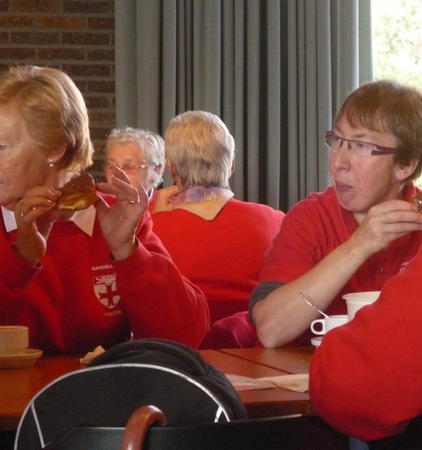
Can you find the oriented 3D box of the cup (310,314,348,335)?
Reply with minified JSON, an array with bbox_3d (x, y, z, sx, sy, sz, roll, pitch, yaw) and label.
[{"bbox_3d":[0.233,0.191,3.070,0.105,0.058,0.083,0,1,0],"label":"cup"}]

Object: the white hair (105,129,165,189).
[{"bbox_3d":[-0.229,-0.197,5.220,0.175,0.210,0.200,1,2,42],"label":"white hair"}]

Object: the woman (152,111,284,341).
[{"bbox_3d":[-0.060,0.325,4.450,0.500,1.200,0.680,0,1,-18],"label":"woman"}]

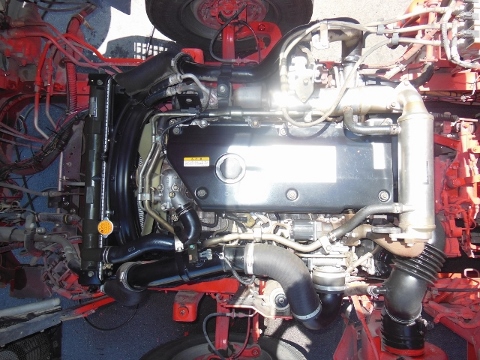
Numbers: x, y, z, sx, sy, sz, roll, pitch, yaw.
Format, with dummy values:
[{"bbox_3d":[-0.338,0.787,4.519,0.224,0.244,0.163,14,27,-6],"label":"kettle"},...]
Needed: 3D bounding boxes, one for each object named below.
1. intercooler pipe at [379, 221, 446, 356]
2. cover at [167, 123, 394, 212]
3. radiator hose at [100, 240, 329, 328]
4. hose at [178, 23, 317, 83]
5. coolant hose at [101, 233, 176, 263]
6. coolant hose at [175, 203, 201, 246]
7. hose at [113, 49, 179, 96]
[{"bbox_3d":[0.568,0.360,1.150,0.200,0.200,0.410,0,87,0],"label":"intercooler pipe"},{"bbox_3d":[0.114,-0.035,1.010,0.635,0.100,0.250,0,87,0],"label":"cover"},{"bbox_3d":[-0.083,0.345,1.130,0.730,0.210,0.290,0,87,0],"label":"radiator hose"},{"bbox_3d":[0.025,-0.485,1.310,0.520,0.140,0.210,0,87,0],"label":"hose"},{"bbox_3d":[-0.325,0.219,1.110,0.230,0.085,0.100,0,87,0],"label":"coolant hose"},{"bbox_3d":[-0.167,0.142,1.100,0.085,0.110,0.140,0,87,0],"label":"coolant hose"},{"bbox_3d":[-0.349,-0.395,1.280,0.235,0.120,0.165,0,87,0],"label":"hose"}]

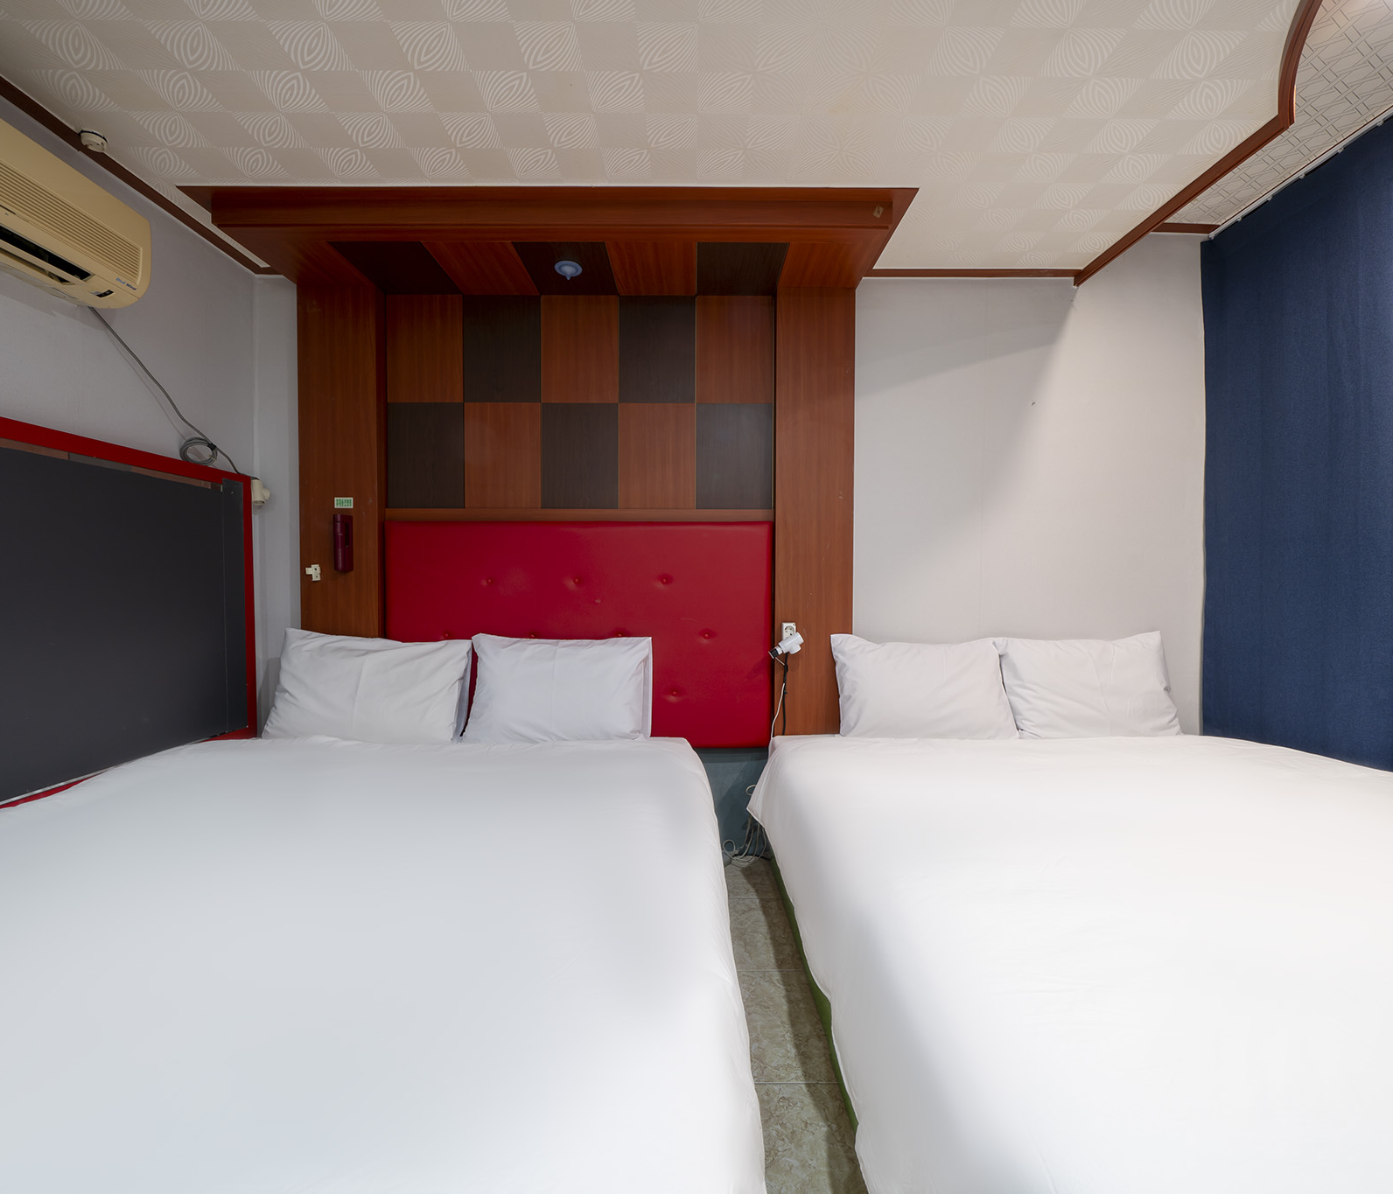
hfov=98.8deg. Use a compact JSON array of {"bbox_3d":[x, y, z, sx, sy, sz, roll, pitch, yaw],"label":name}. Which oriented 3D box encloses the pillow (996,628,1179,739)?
[{"bbox_3d":[1.451,0.330,2.215,0.650,0.420,0.160,0,-13,0],"label":"pillow"}]

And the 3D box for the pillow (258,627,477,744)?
[{"bbox_3d":[-1.196,0.329,2.175,0.690,0.420,0.160,0,-13,0],"label":"pillow"}]

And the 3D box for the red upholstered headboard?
[{"bbox_3d":[-0.452,0.144,2.325,1.490,0.877,0.070,0,1,0],"label":"red upholstered headboard"}]

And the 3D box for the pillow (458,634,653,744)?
[{"bbox_3d":[-0.507,0.339,2.175,0.675,0.420,0.160,0,-13,0],"label":"pillow"}]

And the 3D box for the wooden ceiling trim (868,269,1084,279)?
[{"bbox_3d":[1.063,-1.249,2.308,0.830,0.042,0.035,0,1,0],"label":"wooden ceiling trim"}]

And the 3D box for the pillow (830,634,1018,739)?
[{"bbox_3d":[0.833,0.333,2.200,0.655,0.420,0.160,0,-13,0],"label":"pillow"}]

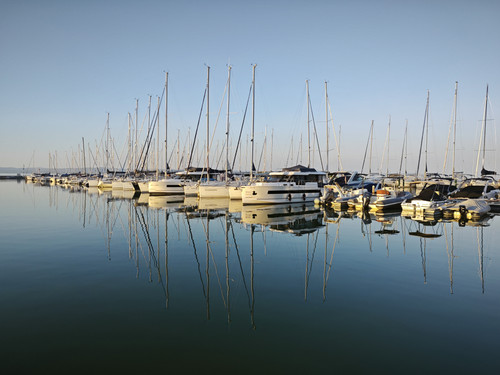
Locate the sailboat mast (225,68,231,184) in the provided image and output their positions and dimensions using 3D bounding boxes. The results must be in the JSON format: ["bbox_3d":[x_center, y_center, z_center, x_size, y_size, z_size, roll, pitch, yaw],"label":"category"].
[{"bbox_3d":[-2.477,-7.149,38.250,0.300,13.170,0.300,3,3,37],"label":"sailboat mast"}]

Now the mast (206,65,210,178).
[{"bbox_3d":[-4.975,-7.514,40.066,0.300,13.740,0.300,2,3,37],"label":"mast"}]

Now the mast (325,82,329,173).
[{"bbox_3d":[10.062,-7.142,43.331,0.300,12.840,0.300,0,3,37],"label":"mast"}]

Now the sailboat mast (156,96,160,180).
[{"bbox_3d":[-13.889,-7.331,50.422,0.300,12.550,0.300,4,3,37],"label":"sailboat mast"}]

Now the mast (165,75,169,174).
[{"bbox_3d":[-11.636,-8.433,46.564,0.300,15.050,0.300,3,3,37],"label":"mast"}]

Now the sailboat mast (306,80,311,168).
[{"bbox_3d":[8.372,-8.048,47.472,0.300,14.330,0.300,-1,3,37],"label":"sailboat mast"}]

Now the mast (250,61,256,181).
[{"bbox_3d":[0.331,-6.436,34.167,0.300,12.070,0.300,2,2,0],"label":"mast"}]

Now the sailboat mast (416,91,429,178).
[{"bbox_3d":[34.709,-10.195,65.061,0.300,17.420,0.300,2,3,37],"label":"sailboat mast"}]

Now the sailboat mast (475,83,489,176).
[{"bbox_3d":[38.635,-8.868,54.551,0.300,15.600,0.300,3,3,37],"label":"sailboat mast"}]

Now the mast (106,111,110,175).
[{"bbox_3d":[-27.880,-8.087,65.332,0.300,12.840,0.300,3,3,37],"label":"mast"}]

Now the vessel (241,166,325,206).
[{"bbox_3d":[2.829,-0.298,29.716,9.400,3.350,3.400,-2,3,-43],"label":"vessel"}]

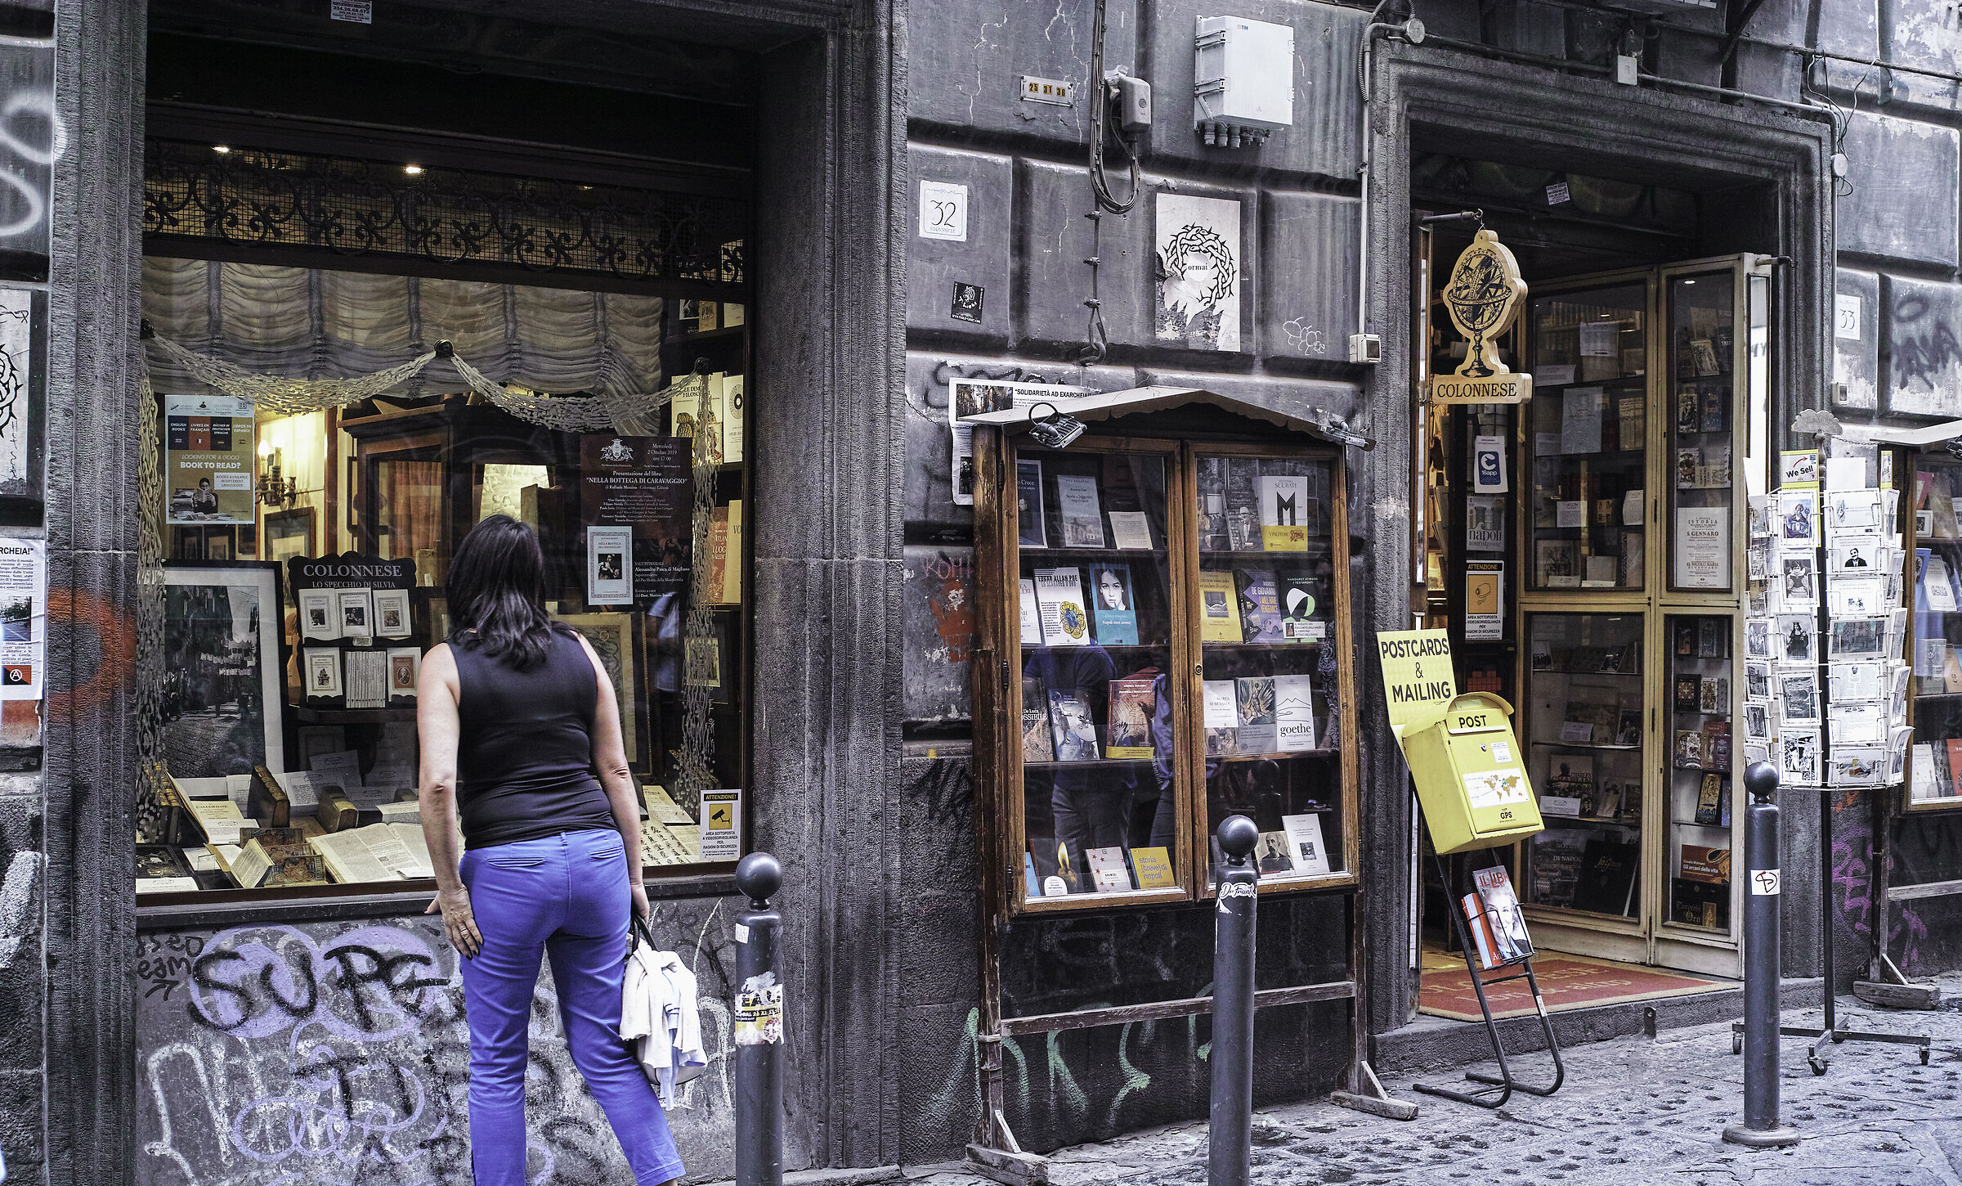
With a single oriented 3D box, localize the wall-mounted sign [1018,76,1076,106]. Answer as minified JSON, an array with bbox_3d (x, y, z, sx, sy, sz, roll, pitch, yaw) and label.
[{"bbox_3d":[0.183,-1.347,6.580,0.173,0.065,0.012,1,-1,-33],"label":"wall-mounted sign"}]

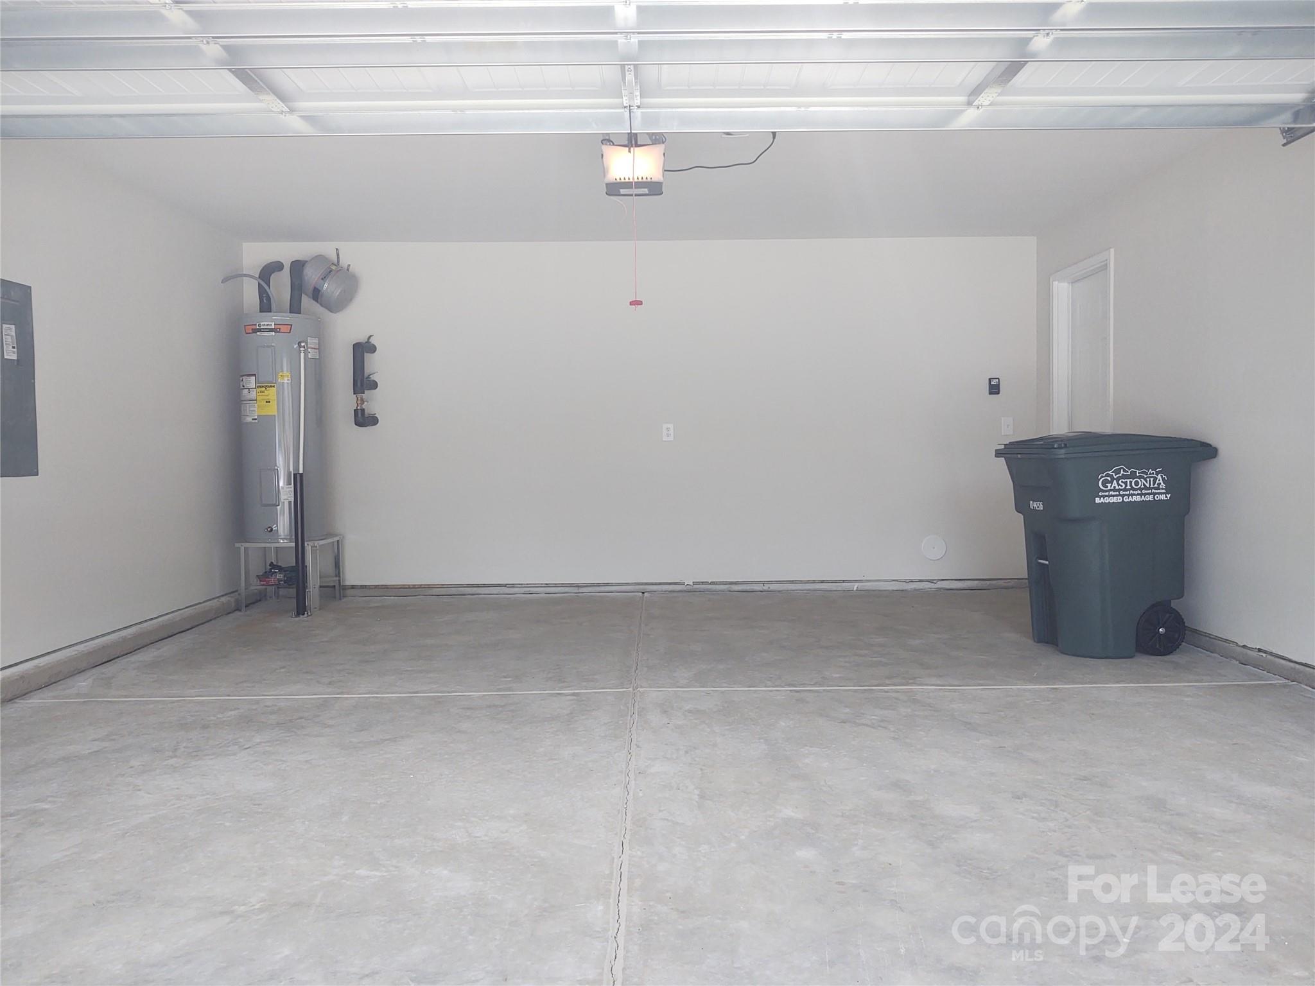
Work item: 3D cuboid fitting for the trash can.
[{"bbox_3d":[2.267,0.245,5.228,0.820,1.090,0.710,-1,2,-6],"label":"trash can"}]

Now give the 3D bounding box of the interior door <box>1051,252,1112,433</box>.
[{"bbox_3d":[2.788,-0.407,6.686,0.100,2.108,0.920,-1,2,-1],"label":"interior door"}]

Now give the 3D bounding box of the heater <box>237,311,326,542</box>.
[{"bbox_3d":[-2.561,-0.436,7.010,0.530,1.504,0.530,-1,2,-1],"label":"heater"}]

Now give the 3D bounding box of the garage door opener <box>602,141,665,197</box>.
[{"bbox_3d":[-0.104,-1.418,4.550,0.270,0.170,0.300,-1,2,-1],"label":"garage door opener"}]

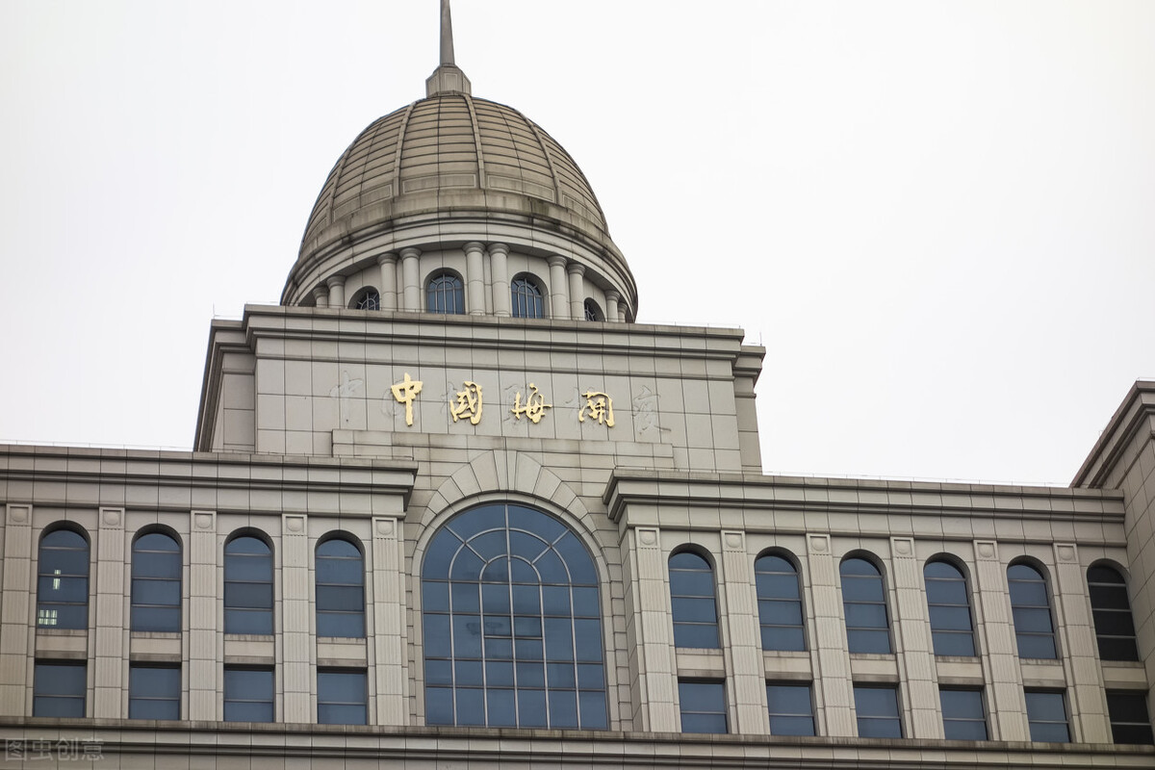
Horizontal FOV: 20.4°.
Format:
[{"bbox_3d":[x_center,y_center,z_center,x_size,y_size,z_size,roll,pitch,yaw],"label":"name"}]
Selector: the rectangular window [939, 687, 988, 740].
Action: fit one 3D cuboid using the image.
[{"bbox_3d":[14.002,12.079,117.127,1.723,2.048,0.250,3,-30,-11],"label":"rectangular window"}]

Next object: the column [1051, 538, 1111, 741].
[{"bbox_3d":[18.897,9.730,120.962,0.957,8.321,0.264,3,-30,-11],"label":"column"}]

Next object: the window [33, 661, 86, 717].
[{"bbox_3d":[-18.173,10.781,112.806,1.782,2.079,0.165,3,-30,-11],"label":"window"}]

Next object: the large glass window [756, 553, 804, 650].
[{"bbox_3d":[7.353,7.882,116.239,1.649,3.872,0.250,3,-32,-11],"label":"large glass window"}]

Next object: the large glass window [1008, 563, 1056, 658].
[{"bbox_3d":[17.155,8.648,122.021,1.782,4.042,0.165,3,-30,-11],"label":"large glass window"}]

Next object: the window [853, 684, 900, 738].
[{"bbox_3d":[10.794,11.855,114.528,1.735,2.036,0.250,3,-32,-11],"label":"window"}]

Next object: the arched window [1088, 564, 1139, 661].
[{"bbox_3d":[20.123,8.589,120.530,1.723,3.998,0.250,3,-30,-11],"label":"arched window"}]

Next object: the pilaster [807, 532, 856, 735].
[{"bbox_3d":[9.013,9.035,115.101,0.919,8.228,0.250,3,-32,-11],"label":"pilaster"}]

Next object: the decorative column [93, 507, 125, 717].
[{"bbox_3d":[-16.340,8.005,112.165,0.910,8.174,0.350,3,-30,-11],"label":"decorative column"}]

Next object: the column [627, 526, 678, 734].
[{"bbox_3d":[2.825,8.978,117.779,0.957,8.321,0.264,3,-30,-11],"label":"column"}]

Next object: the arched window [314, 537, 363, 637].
[{"bbox_3d":[-8.724,7.437,116.896,1.782,4.042,0.165,3,-30,-11],"label":"arched window"}]

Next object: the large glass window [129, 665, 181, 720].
[{"bbox_3d":[-14.940,10.933,113.447,1.782,2.079,0.165,3,-30,-11],"label":"large glass window"}]

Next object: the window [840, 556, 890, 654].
[{"bbox_3d":[10.488,8.029,116.821,1.635,3.877,0.250,3,-32,-11],"label":"window"}]

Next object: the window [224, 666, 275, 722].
[{"bbox_3d":[-11.292,10.845,110.407,1.759,2.050,0.250,3,-32,-11],"label":"window"}]

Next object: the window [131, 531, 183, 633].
[{"bbox_3d":[-15.191,7.135,115.615,1.782,4.042,0.165,3,-30,-11],"label":"window"}]

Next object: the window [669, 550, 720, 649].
[{"bbox_3d":[4.200,7.850,117.371,1.723,3.998,0.250,3,-30,-11],"label":"window"}]

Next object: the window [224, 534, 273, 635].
[{"bbox_3d":[-11.958,7.286,116.256,1.782,4.042,0.165,3,-30,-11],"label":"window"}]

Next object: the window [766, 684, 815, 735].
[{"bbox_3d":[7.633,11.783,115.864,1.723,2.048,0.250,3,-30,-11],"label":"window"}]

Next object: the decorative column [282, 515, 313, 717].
[{"bbox_3d":[-10.119,8.372,115.216,0.957,8.321,0.264,3,-30,-11],"label":"decorative column"}]

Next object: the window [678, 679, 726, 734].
[{"bbox_3d":[4.485,11.566,113.351,1.751,2.039,0.250,3,-32,-11],"label":"window"}]

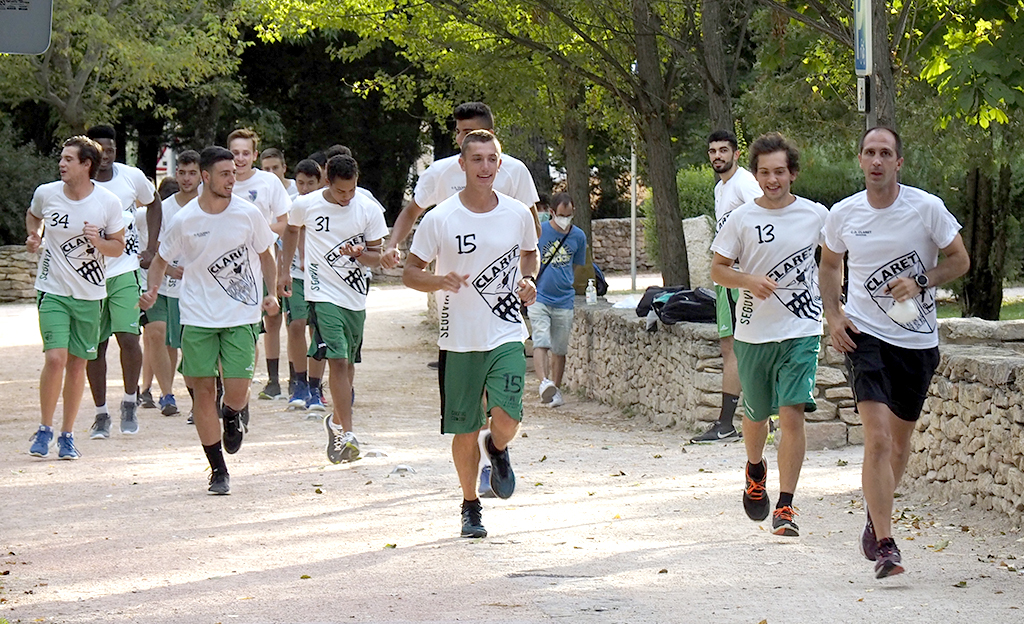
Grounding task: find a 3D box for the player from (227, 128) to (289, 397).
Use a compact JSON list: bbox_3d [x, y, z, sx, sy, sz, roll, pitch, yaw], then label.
[{"bbox_3d":[-1.550,-0.183,34.400,0.540,1.768,0.550,0,1,0],"label":"player"}]

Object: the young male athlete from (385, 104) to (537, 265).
[{"bbox_3d":[-0.250,-0.063,28.700,0.740,1.926,0.620,0,1,-5],"label":"young male athlete"}]

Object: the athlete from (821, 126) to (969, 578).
[{"bbox_3d":[1.506,0.160,23.300,0.570,1.780,0.620,0,1,10],"label":"athlete"}]

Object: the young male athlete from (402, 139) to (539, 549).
[{"bbox_3d":[-0.181,0.098,25.800,0.580,1.779,0.620,0,1,-10],"label":"young male athlete"}]

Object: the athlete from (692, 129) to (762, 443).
[{"bbox_3d":[1.269,-0.147,34.200,0.420,1.804,0.500,-1,2,-31],"label":"athlete"}]

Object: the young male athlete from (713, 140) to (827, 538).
[{"bbox_3d":[1.123,0.102,25.700,0.540,1.764,0.600,0,1,-7],"label":"young male athlete"}]

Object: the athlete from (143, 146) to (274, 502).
[{"bbox_3d":[-1.498,0.042,29.300,0.660,1.723,0.620,0,1,-3],"label":"athlete"}]

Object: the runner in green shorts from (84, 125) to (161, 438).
[{"bbox_3d":[-2.343,-0.179,34.700,0.570,1.842,0.520,0,1,0],"label":"runner in green shorts"}]

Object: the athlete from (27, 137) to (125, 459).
[{"bbox_3d":[-2.413,-0.080,32.700,0.550,1.780,0.520,0,1,3],"label":"athlete"}]

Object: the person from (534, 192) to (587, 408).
[{"bbox_3d":[0.332,-0.084,43.200,0.500,1.577,0.500,0,1,12],"label":"person"}]

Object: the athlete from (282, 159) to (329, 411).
[{"bbox_3d":[-1.322,-0.181,39.000,0.480,1.661,0.500,0,1,0],"label":"athlete"}]

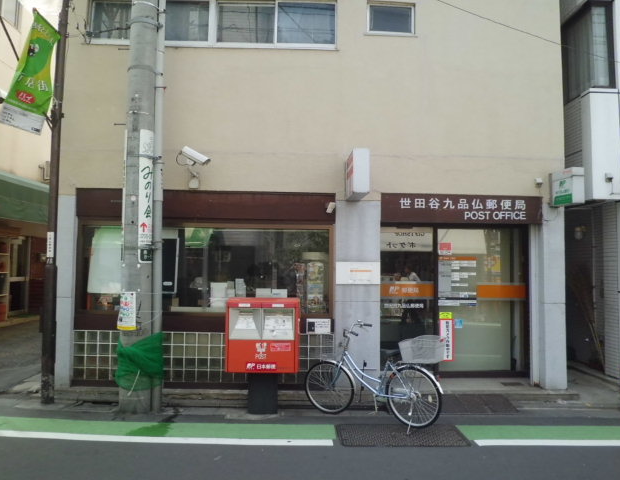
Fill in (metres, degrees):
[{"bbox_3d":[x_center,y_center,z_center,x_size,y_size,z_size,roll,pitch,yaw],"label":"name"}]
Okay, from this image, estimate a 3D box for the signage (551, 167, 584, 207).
[{"bbox_3d":[3.107,-0.632,5.811,0.142,0.412,0.451,1,-3,-1],"label":"signage"}]

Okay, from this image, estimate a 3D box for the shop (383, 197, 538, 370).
[{"bbox_3d":[1.958,0.559,6.252,2.009,2.313,0.490,1,-3,-1],"label":"shop"}]

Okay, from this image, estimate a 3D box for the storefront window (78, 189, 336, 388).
[{"bbox_3d":[-1.354,0.629,6.150,3.320,2.530,0.200,1,-2,-1],"label":"storefront window"}]

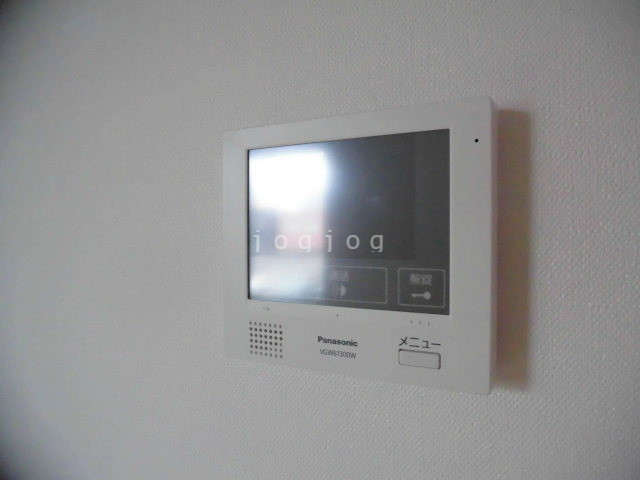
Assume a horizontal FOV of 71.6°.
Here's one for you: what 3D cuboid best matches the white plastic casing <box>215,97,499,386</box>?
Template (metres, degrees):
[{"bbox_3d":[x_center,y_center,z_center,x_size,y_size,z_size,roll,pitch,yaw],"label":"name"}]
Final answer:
[{"bbox_3d":[0.016,0.003,0.276,0.170,0.153,0.025,0,1,26],"label":"white plastic casing"}]

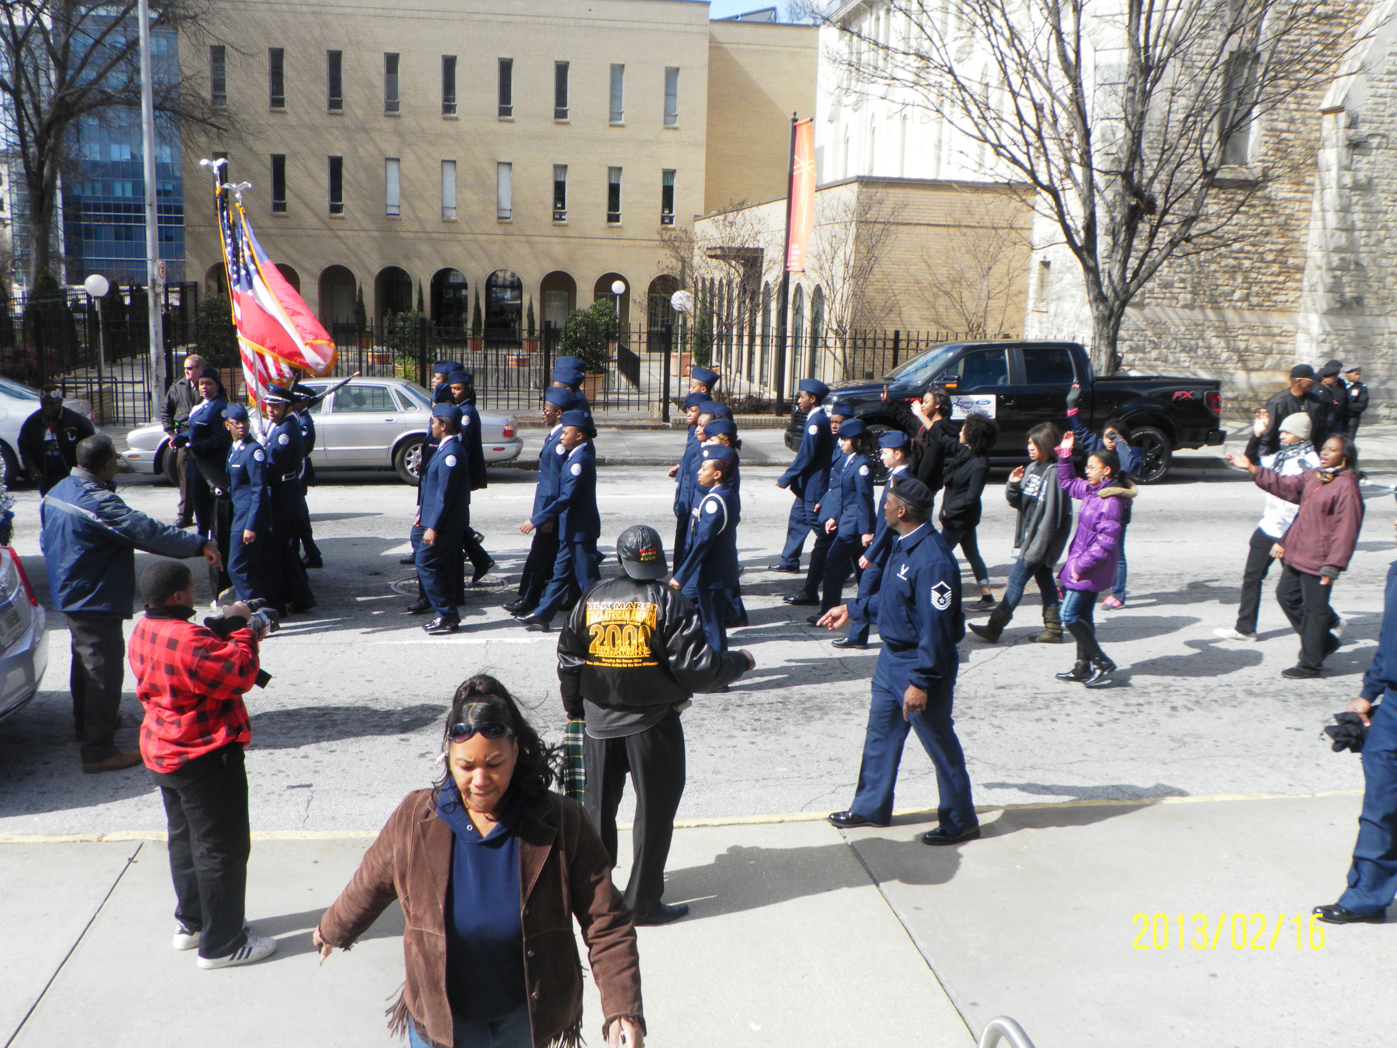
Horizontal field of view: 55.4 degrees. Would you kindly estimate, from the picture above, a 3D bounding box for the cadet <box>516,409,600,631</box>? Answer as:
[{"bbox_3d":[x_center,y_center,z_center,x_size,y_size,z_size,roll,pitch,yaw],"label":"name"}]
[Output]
[{"bbox_3d":[-1.034,-0.013,10.062,0.690,1.711,0.480,0,10,-8],"label":"cadet"}]

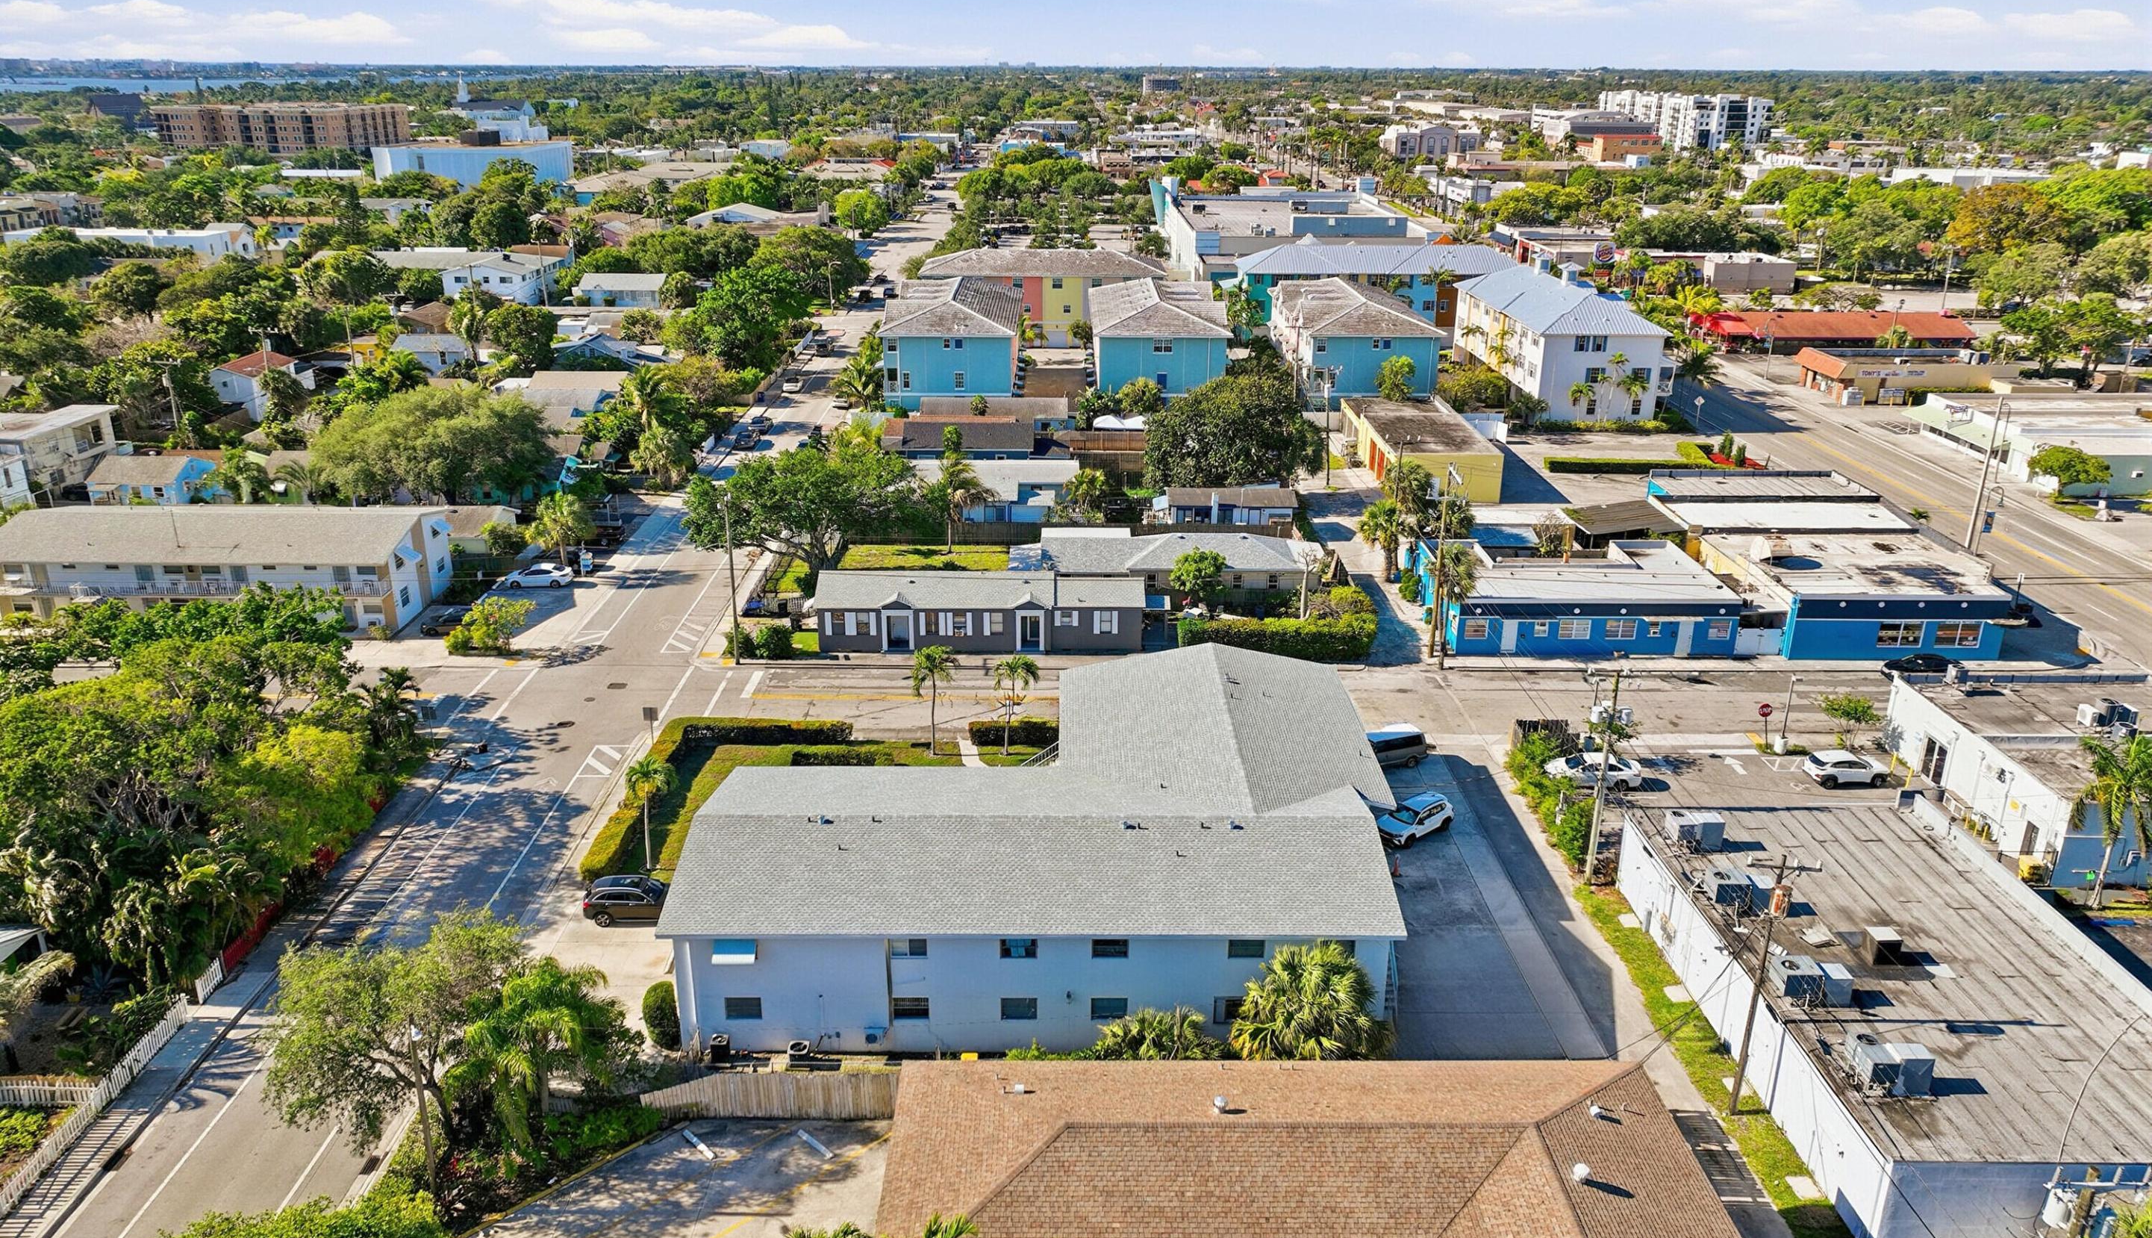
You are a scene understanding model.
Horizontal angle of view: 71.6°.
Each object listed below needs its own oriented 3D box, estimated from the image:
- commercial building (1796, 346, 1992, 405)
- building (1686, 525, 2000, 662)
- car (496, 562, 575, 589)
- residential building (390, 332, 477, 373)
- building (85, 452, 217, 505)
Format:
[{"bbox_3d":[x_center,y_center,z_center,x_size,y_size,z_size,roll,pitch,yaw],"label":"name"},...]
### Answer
[{"bbox_3d":[89.960,-26.813,165.261,16.600,4.600,11.000,0,20,0],"label":"commercial building"},{"bbox_3d":[50.205,-1.715,96.966,13.800,4.300,13.000,0,20,0],"label":"building"},{"bbox_3d":[-38.214,-3.256,106.588,4.750,1.450,1.850,0,20,0],"label":"car"},{"bbox_3d":[-75.589,-31.711,178.126,8.800,4.600,8.000,0,20,0],"label":"residential building"},{"bbox_3d":[-76.763,-11.377,124.029,7.508,4.261,6.087,1,20,2],"label":"building"}]

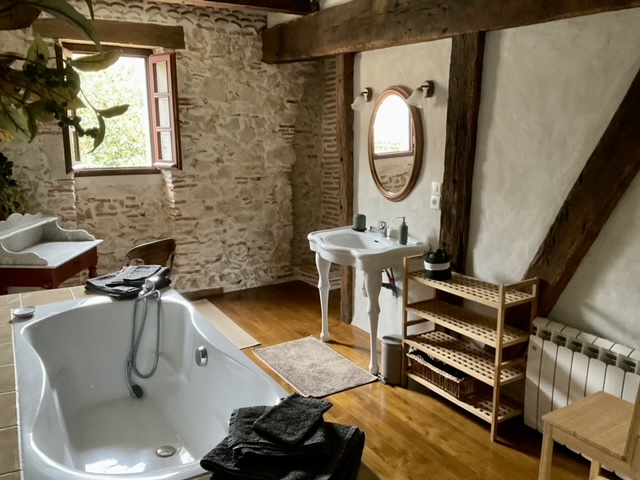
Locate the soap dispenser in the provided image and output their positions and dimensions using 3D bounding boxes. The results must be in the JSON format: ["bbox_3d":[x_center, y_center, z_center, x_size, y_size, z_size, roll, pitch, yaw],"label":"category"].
[{"bbox_3d":[0.540,-0.052,3.507,0.068,0.172,0.052,-7,13,-29],"label":"soap dispenser"}]

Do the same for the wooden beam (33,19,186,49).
[{"bbox_3d":[-1.696,-1.667,4.351,1.140,0.180,0.170,-7,13,-29],"label":"wooden beam"}]

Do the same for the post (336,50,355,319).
[{"bbox_3d":[0.224,-0.349,4.158,0.110,2.070,0.125,-7,13,-31],"label":"post"}]

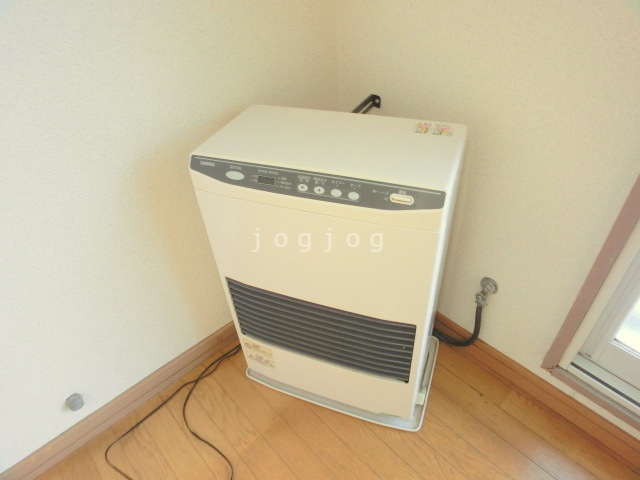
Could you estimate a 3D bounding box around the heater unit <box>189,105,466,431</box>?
[{"bbox_3d":[0.048,0.086,0.978,0.513,0.711,0.307,11,40,19],"label":"heater unit"}]

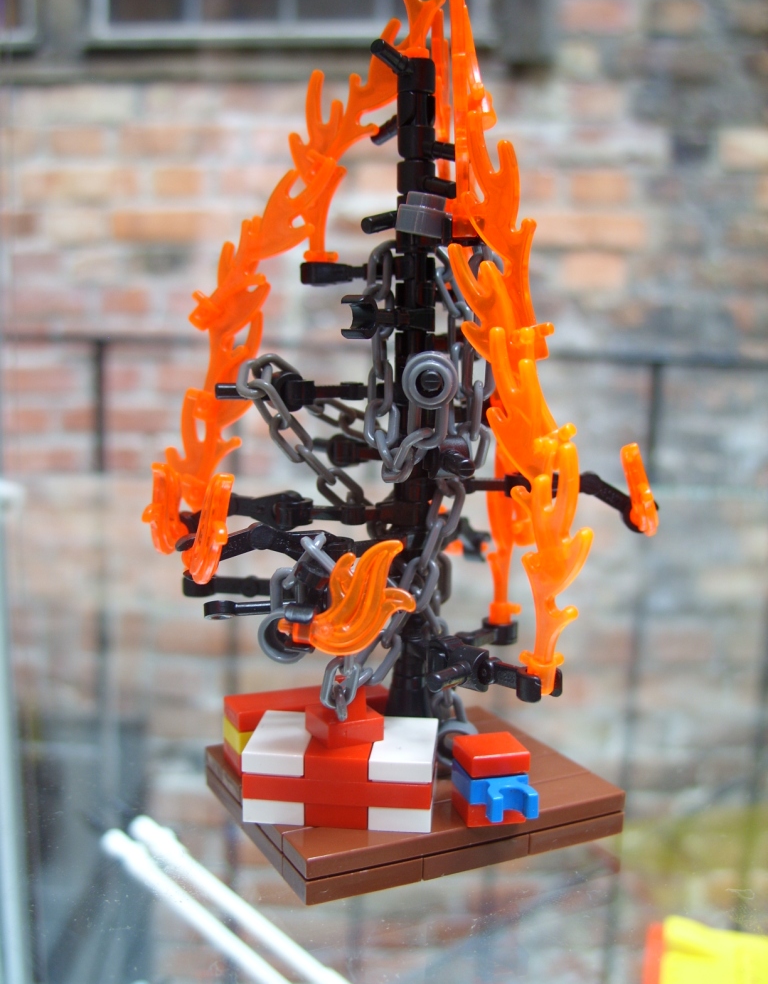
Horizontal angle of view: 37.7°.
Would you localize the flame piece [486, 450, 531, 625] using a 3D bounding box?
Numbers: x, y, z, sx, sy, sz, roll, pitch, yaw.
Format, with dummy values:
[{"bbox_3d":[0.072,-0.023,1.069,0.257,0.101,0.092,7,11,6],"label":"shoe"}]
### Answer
[{"bbox_3d":[0.019,0.007,0.178,0.009,0.032,0.005,7,10,36],"label":"flame piece"}]

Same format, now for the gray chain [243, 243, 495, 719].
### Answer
[{"bbox_3d":[-0.002,-0.004,0.160,0.036,0.063,0.034,1,8,0],"label":"gray chain"}]

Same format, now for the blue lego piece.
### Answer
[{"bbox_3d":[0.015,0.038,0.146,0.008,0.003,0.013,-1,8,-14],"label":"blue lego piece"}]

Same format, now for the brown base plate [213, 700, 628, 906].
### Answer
[{"bbox_3d":[0.003,0.043,0.165,0.048,0.006,0.040,-3,9,-26],"label":"brown base plate"}]

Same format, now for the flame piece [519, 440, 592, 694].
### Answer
[{"bbox_3d":[0.022,0.009,0.142,0.010,0.033,0.005,1,8,0],"label":"flame piece"}]

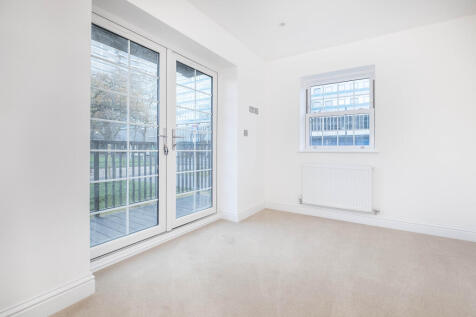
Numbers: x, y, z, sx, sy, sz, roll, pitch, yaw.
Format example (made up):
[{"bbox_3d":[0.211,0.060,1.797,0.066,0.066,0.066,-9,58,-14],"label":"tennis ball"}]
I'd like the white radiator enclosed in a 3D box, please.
[{"bbox_3d":[1.379,0.393,2.815,0.891,0.613,0.100,2,2,31],"label":"white radiator"}]

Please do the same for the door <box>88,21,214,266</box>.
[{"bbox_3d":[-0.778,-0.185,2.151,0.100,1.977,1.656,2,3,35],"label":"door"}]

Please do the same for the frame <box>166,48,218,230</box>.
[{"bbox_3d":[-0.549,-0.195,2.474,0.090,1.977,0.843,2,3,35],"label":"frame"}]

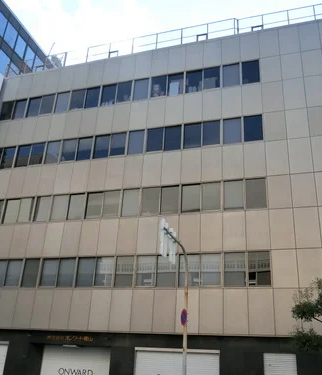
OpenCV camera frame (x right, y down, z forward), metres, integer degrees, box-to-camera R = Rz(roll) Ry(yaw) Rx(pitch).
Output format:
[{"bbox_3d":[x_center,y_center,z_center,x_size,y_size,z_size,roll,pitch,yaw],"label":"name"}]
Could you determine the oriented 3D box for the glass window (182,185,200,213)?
[{"bbox_3d":[1.427,0.504,19.978,0.892,1.428,0.100,-5,-26,18],"label":"glass window"}]

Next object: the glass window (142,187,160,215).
[{"bbox_3d":[-0.495,0.664,20.388,0.879,1.407,0.100,-5,-25,18],"label":"glass window"}]

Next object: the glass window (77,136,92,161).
[{"bbox_3d":[-4.240,-2.105,23.420,0.927,1.442,0.100,-5,-25,18],"label":"glass window"}]

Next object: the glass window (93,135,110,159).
[{"bbox_3d":[-3.227,-2.208,23.108,0.927,1.442,0.100,-5,-25,18],"label":"glass window"}]

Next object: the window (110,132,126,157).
[{"bbox_3d":[-2.288,-2.296,22.507,0.935,1.428,0.090,-5,-25,18],"label":"window"}]

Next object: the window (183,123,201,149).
[{"bbox_3d":[1.606,-2.623,21.276,0.935,1.445,0.090,-5,-25,18],"label":"window"}]

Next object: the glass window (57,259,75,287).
[{"bbox_3d":[-4.751,4.274,21.062,0.950,1.470,0.100,-5,-25,18],"label":"glass window"}]

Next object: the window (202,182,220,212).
[{"bbox_3d":[2.315,0.425,19.492,0.879,1.407,0.100,-5,-25,18],"label":"window"}]

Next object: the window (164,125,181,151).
[{"bbox_3d":[0.606,-2.516,21.491,0.879,1.431,0.100,-5,-25,18],"label":"window"}]

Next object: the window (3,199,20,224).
[{"bbox_3d":[-8.785,1.443,24.699,1.012,1.573,0.100,-5,-24,17],"label":"window"}]

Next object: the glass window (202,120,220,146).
[{"bbox_3d":[2.723,-2.898,22.587,1.012,1.573,0.100,-5,-24,17],"label":"glass window"}]

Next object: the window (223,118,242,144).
[{"bbox_3d":[3.600,-2.809,20.962,0.927,1.442,0.100,-5,-25,18],"label":"window"}]

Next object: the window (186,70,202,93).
[{"bbox_3d":[1.820,-5.937,23.461,0.950,1.470,0.100,-5,-25,18],"label":"window"}]

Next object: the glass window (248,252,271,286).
[{"bbox_3d":[4.138,3.431,17.651,0.969,1.462,0.090,-5,-25,18],"label":"glass window"}]

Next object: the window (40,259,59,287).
[{"bbox_3d":[-5.688,4.336,21.371,0.950,1.470,0.100,-5,-25,18],"label":"window"}]

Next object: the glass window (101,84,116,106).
[{"bbox_3d":[-3.008,-5.302,24.117,0.901,1.411,0.090,-5,-25,18],"label":"glass window"}]

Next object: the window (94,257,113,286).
[{"bbox_3d":[-2.647,3.981,19.806,1.003,1.445,0.090,-5,-25,18],"label":"window"}]

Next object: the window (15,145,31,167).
[{"bbox_3d":[-8.551,-1.975,26.144,1.012,1.573,0.100,-5,-24,17],"label":"window"}]

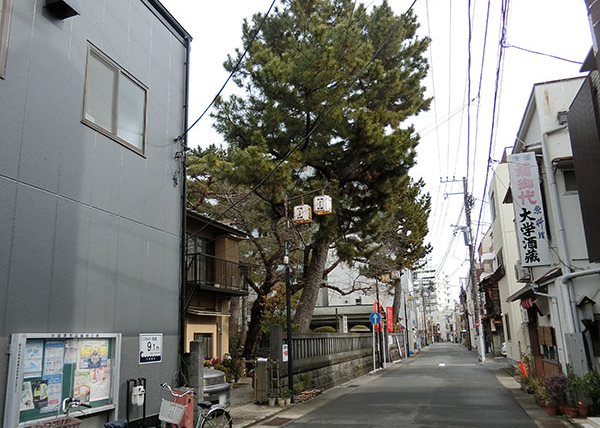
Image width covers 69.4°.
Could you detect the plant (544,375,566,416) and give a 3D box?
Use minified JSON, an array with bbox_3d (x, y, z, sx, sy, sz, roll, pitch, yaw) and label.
[{"bbox_3d":[5.353,3.782,9.079,0.420,0.780,0.400,-7,-15,18],"label":"plant"}]

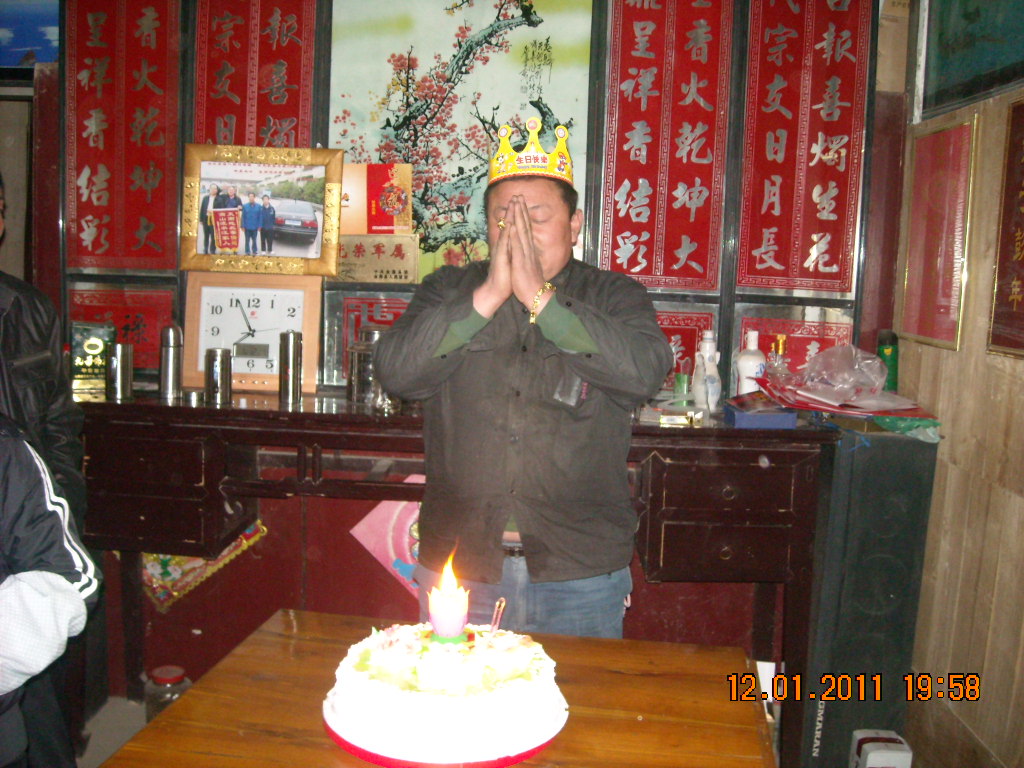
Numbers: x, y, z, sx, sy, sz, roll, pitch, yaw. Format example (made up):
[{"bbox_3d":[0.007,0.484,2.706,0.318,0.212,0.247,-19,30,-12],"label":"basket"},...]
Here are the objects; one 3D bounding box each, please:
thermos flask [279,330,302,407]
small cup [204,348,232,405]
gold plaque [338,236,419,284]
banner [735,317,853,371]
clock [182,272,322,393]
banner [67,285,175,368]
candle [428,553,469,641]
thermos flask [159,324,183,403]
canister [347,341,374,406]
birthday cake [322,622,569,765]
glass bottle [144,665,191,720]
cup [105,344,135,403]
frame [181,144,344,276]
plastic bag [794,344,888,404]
[{"bbox_3d":[-0.605,-0.045,2.850,0.063,0.190,0.063,2,8,3],"label":"thermos flask"},{"bbox_3d":[-0.794,-0.024,2.816,0.070,0.144,0.070,2,8,0],"label":"small cup"},{"bbox_3d":[-0.408,-0.363,2.987,0.283,0.139,0.018,2,8,3],"label":"gold plaque"},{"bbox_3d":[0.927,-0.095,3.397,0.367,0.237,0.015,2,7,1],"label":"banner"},{"bbox_3d":[-0.841,-0.166,3.367,0.434,0.379,0.050,2,2,1],"label":"clock"},{"bbox_3d":[-1.153,-0.167,3.065,0.323,0.249,0.020,2,8,3],"label":"banner"},{"bbox_3d":[-0.081,0.282,1.372,0.052,0.108,0.052,2,8,3],"label":"candle"},{"bbox_3d":[-1.017,-0.061,3.096,0.067,0.233,0.067,2,7,1],"label":"thermos flask"},{"bbox_3d":[-0.416,-0.031,2.897,0.076,0.162,0.076,2,8,3],"label":"canister"},{"bbox_3d":[-0.097,0.444,1.552,0.368,0.092,0.368,2,7,1],"label":"birthday cake"},{"bbox_3d":[-0.998,0.920,3.005,0.134,0.187,0.134,2,8,3],"label":"glass bottle"},{"bbox_3d":[-1.175,-0.037,3.102,0.077,0.171,0.077,2,7,1],"label":"cup"},{"bbox_3d":[-0.800,-0.554,3.326,0.506,0.403,0.030,2,2,1],"label":"frame"},{"bbox_3d":[0.999,-0.023,3.136,0.250,0.165,0.200,2,7,1],"label":"plastic bag"}]

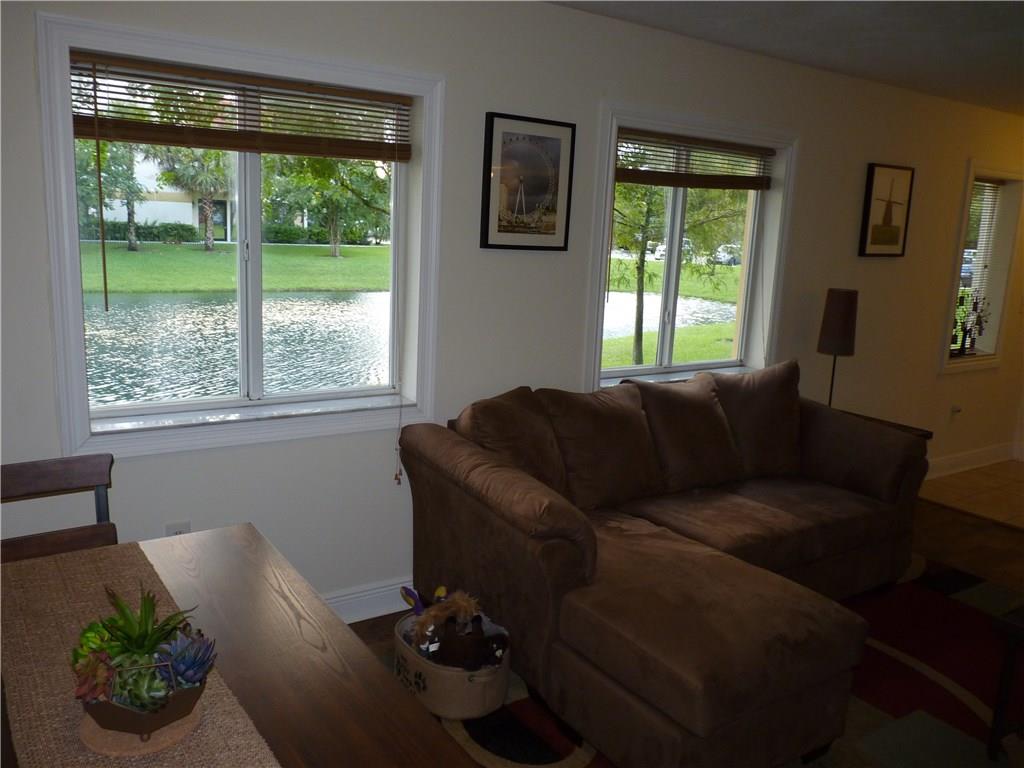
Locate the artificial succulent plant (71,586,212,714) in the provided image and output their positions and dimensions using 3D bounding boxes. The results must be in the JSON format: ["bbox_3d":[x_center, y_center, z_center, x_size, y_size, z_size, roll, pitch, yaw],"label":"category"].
[{"bbox_3d":[-0.609,0.429,1.328,0.215,0.170,0.195,-4,13,-32],"label":"artificial succulent plant"}]

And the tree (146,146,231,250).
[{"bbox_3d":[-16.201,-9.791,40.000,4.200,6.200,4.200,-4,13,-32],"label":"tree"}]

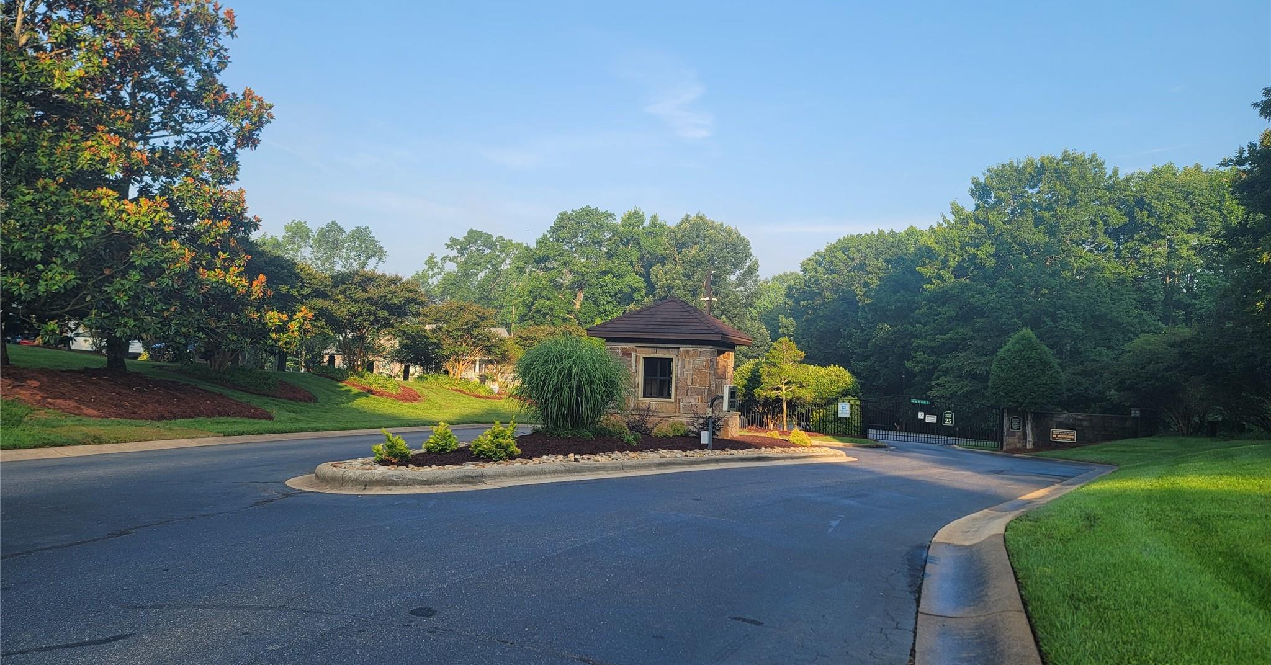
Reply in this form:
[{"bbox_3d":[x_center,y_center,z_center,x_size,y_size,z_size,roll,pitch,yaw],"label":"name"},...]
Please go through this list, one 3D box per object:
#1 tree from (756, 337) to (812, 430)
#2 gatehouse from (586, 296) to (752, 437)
[{"bbox_3d":[5.903,2.034,36.500,2.200,3.700,2.200,2,-3,9],"label":"tree"},{"bbox_3d":[1.055,0.926,26.404,3.800,3.920,3.800,1,-3,19],"label":"gatehouse"}]

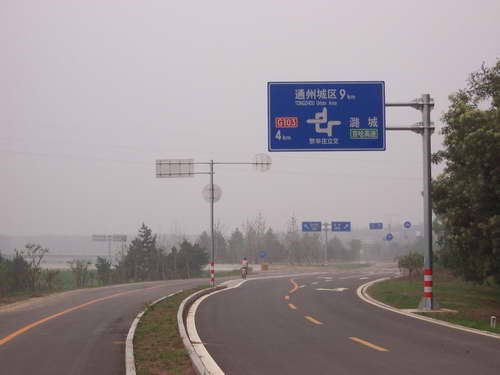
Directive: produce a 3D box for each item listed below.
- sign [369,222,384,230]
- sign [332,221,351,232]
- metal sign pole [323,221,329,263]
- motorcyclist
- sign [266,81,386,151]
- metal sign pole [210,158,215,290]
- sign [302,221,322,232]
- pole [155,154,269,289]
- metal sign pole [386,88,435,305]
[{"bbox_3d":[18.500,5.704,188.000,2.000,0.970,0.120,0,-3,0],"label":"sign"},{"bbox_3d":[14.465,6.301,203.000,3.000,1.550,0.150,0,-3,0],"label":"sign"},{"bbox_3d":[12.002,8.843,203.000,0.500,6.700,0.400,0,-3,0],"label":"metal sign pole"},{"bbox_3d":[-0.391,5.882,93.000,0.620,1.600,1.800,0,-3,0],"label":"motorcyclist"},{"bbox_3d":[2.681,-2.462,44.700,4.070,2.420,0.120,0,-3,-3],"label":"sign"},{"bbox_3d":[-1.988,1.918,68.500,0.180,6.700,0.180,0,-3,0],"label":"metal sign pole"},{"bbox_3d":[9.807,6.301,203.000,3.000,1.550,0.150,0,-3,0],"label":"sign"},{"bbox_3d":[-1.918,1.758,68.500,6.150,7.050,0.300,0,-3,0],"label":"pole"},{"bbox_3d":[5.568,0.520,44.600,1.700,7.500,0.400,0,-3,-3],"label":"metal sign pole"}]

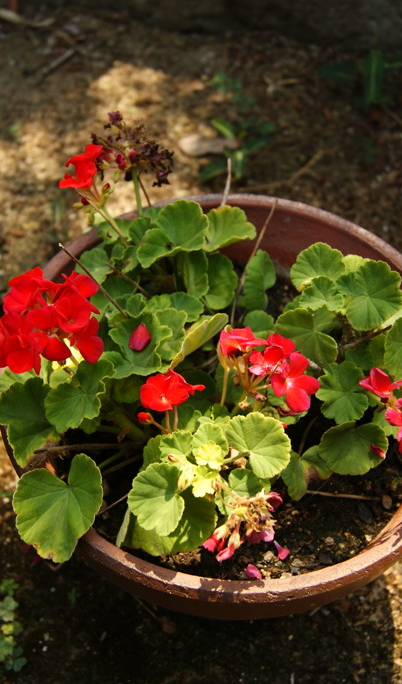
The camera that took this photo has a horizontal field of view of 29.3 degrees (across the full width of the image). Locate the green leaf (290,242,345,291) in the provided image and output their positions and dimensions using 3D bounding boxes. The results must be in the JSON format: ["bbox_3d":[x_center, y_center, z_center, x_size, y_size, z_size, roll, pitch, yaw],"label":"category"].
[{"bbox_3d":[0.096,-0.062,0.634,0.042,0.012,0.038,-5,68,-3],"label":"green leaf"}]

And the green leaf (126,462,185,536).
[{"bbox_3d":[-0.027,0.096,0.473,0.037,0.012,0.043,-25,68,7],"label":"green leaf"}]

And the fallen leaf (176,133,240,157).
[{"bbox_3d":[0.008,-0.239,0.928,0.074,0.013,0.034,2,53,0],"label":"fallen leaf"}]

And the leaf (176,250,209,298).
[{"bbox_3d":[-0.007,-0.054,0.617,0.028,0.043,0.014,2,29,-1],"label":"leaf"}]

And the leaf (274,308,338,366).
[{"bbox_3d":[0.076,-0.003,0.557,0.045,0.014,0.045,-44,75,-11],"label":"leaf"}]

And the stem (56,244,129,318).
[{"bbox_3d":[-0.092,-0.053,0.659,0.005,0.005,0.084,-44,95,-2],"label":"stem"}]

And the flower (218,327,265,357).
[{"bbox_3d":[0.029,0.000,0.554,0.033,0.019,0.021,2,53,0],"label":"flower"}]

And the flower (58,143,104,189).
[{"bbox_3d":[-0.095,-0.139,0.608,0.031,0.030,0.032,-25,58,-19],"label":"flower"}]

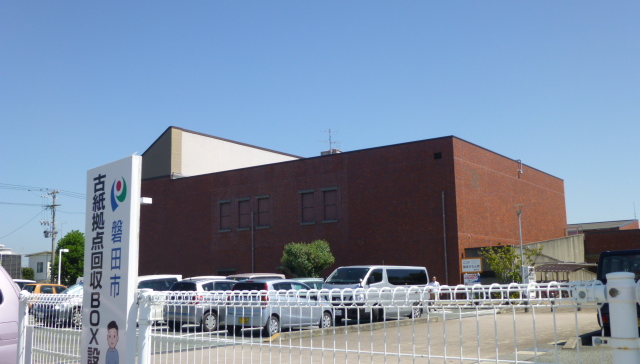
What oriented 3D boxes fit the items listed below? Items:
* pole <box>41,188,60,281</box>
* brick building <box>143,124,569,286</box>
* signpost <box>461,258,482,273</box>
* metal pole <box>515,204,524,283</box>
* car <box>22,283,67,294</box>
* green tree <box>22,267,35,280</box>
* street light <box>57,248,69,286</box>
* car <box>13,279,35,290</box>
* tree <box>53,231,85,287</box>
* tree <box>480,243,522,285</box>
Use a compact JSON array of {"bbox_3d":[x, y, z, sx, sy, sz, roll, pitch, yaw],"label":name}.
[{"bbox_3d":[-26.858,6.442,66.625,1.900,11.100,1.200,2,-9,-22],"label":"pole"},{"bbox_3d":[2.789,3.525,72.119,38.500,17.400,29.000,-7,-11,35],"label":"brick building"},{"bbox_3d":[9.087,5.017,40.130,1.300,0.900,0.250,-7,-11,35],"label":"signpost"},{"bbox_3d":[10.144,3.763,33.668,0.480,5.100,0.480,-4,-9,16],"label":"metal pole"},{"bbox_3d":[-13.425,6.149,34.712,1.680,1.530,3.750,-7,-11,35],"label":"car"},{"bbox_3d":[-24.924,8.993,57.025,1.100,3.200,1.100,3,-9,-23],"label":"green tree"},{"bbox_3d":[-18.246,6.843,47.100,0.650,4.200,0.300,-1,-9,0],"label":"street light"},{"bbox_3d":[-17.652,6.557,37.424,1.660,1.850,4.100,-7,-11,35],"label":"car"},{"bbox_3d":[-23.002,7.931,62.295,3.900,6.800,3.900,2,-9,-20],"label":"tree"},{"bbox_3d":[10.328,5.282,38.040,2.500,3.400,2.400,-3,-9,15],"label":"tree"}]

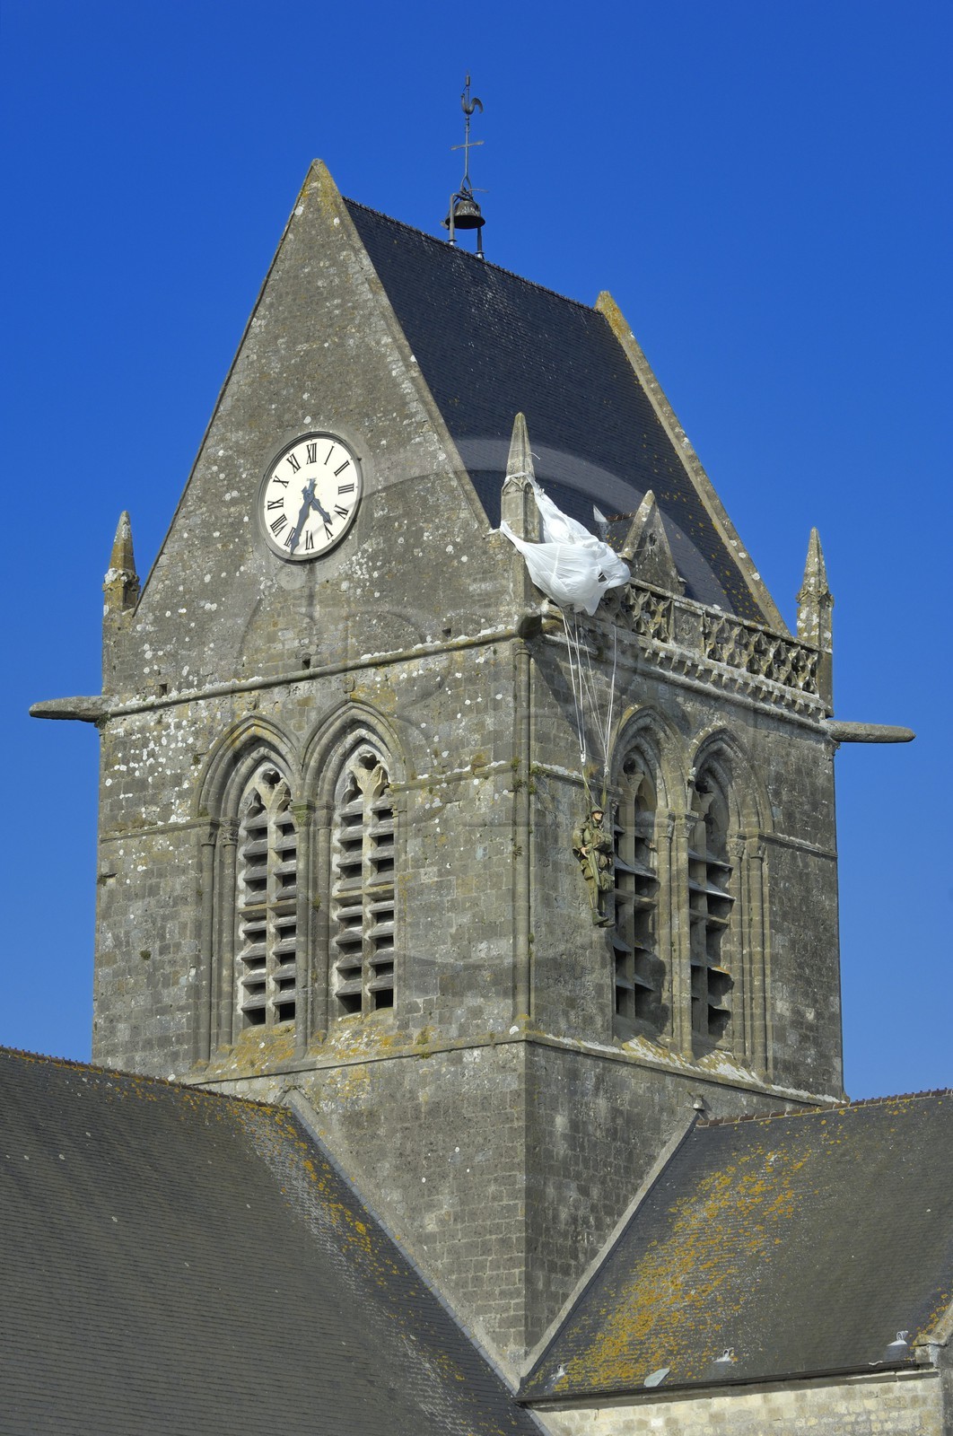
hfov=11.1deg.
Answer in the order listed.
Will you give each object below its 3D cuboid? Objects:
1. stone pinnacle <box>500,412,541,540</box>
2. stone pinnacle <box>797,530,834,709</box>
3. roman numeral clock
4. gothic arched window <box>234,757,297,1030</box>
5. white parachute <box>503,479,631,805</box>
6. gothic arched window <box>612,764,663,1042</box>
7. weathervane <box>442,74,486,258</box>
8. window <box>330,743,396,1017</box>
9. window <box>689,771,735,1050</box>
[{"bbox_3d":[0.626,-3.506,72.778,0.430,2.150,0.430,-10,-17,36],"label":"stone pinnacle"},{"bbox_3d":[5.370,-1.592,77.668,0.406,2.906,0.406,-10,-17,36],"label":"stone pinnacle"},{"bbox_3d":[-2.569,-3.385,74.869,2.000,2.000,0.160,-10,-17,36],"label":"roman numeral clock"},{"bbox_3d":[-3.136,2.685,74.600,1.260,4.150,0.350,-10,-17,36],"label":"gothic arched window"},{"bbox_3d":[1.394,-1.102,72.782,1.000,4.900,2.450,-10,-17,36],"label":"white parachute"},{"bbox_3d":[2.357,2.668,74.010,0.350,4.350,1.260,-10,-17,36],"label":"gothic arched window"},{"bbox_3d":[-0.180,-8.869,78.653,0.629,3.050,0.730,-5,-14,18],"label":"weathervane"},{"bbox_3d":[-1.620,2.408,73.489,1.260,4.200,0.350,-10,-17,36],"label":"window"},{"bbox_3d":[3.519,2.947,75.527,0.350,4.350,1.260,-10,-17,36],"label":"window"}]

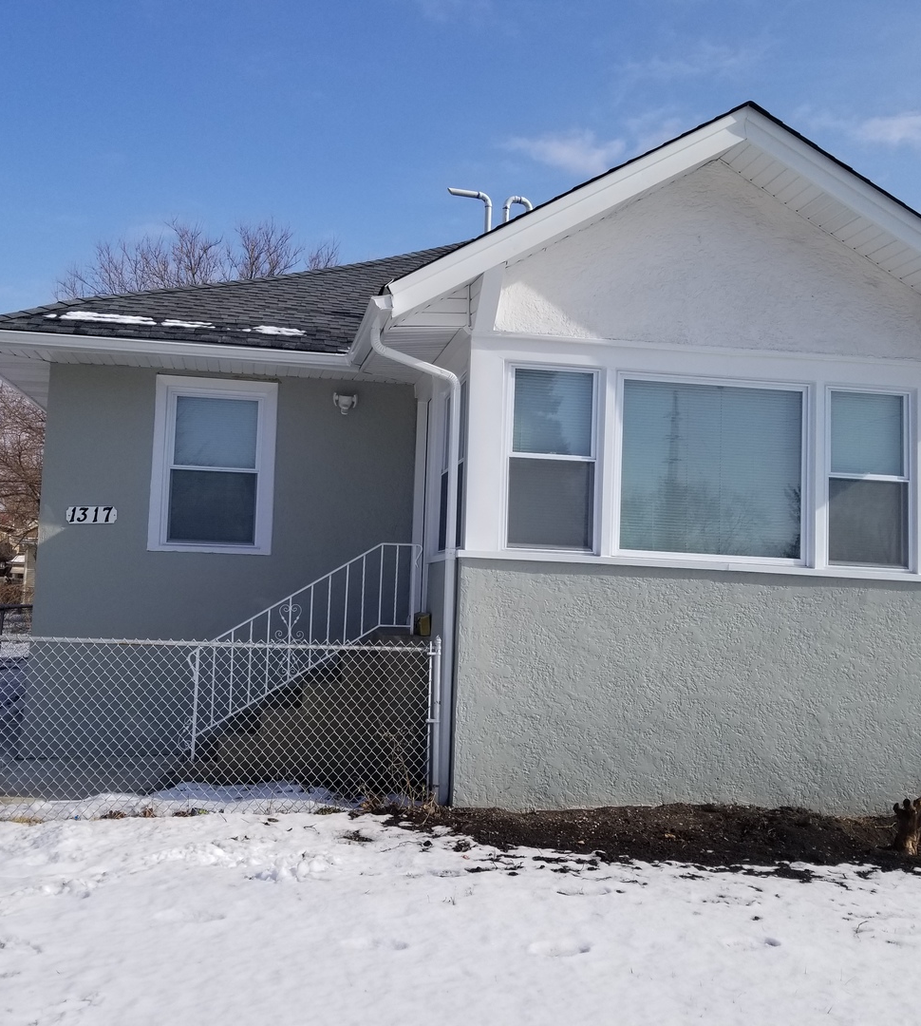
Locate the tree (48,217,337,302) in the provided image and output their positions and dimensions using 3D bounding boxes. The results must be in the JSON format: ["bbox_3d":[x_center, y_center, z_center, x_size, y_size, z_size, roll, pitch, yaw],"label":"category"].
[{"bbox_3d":[-9.088,-3.109,34.074,10.000,13.640,9.000,3,-4,-10],"label":"tree"}]

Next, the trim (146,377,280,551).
[{"bbox_3d":[-2.233,-0.427,9.303,1.080,1.580,0.100,3,-4,-10],"label":"trim"}]

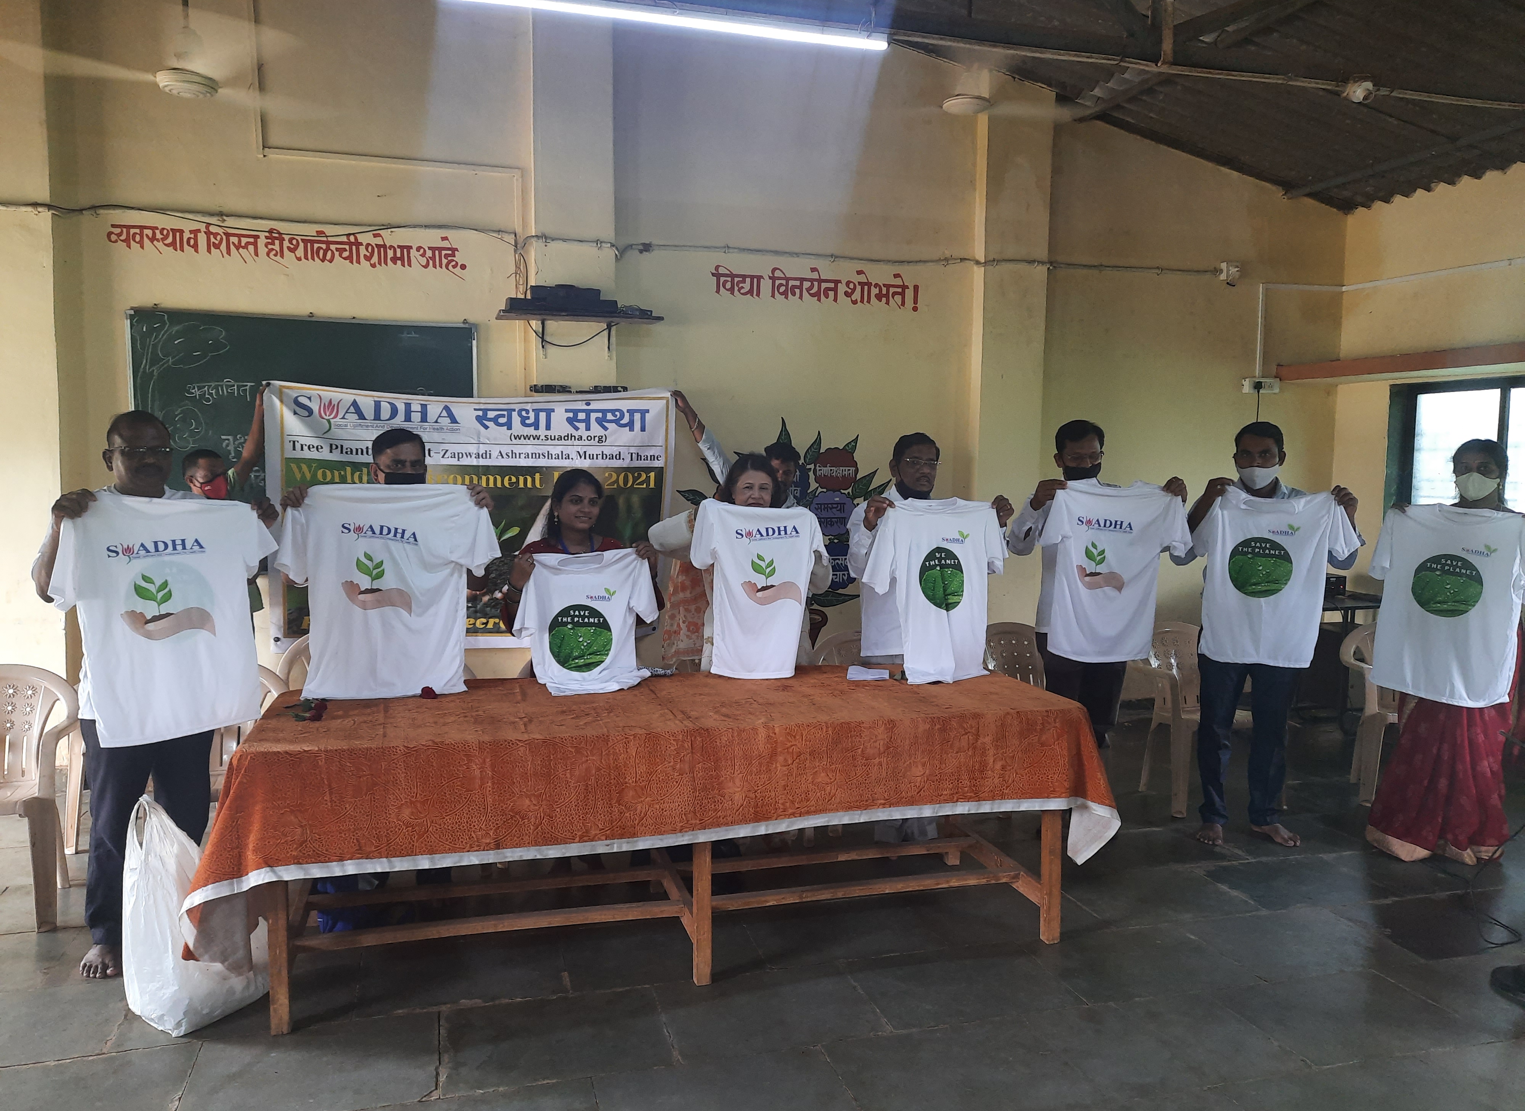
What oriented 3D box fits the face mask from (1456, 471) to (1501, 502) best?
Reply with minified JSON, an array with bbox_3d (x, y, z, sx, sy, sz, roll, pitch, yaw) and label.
[{"bbox_3d":[2.725,-0.263,4.191,0.090,0.115,0.140,-4,7,-42],"label":"face mask"}]

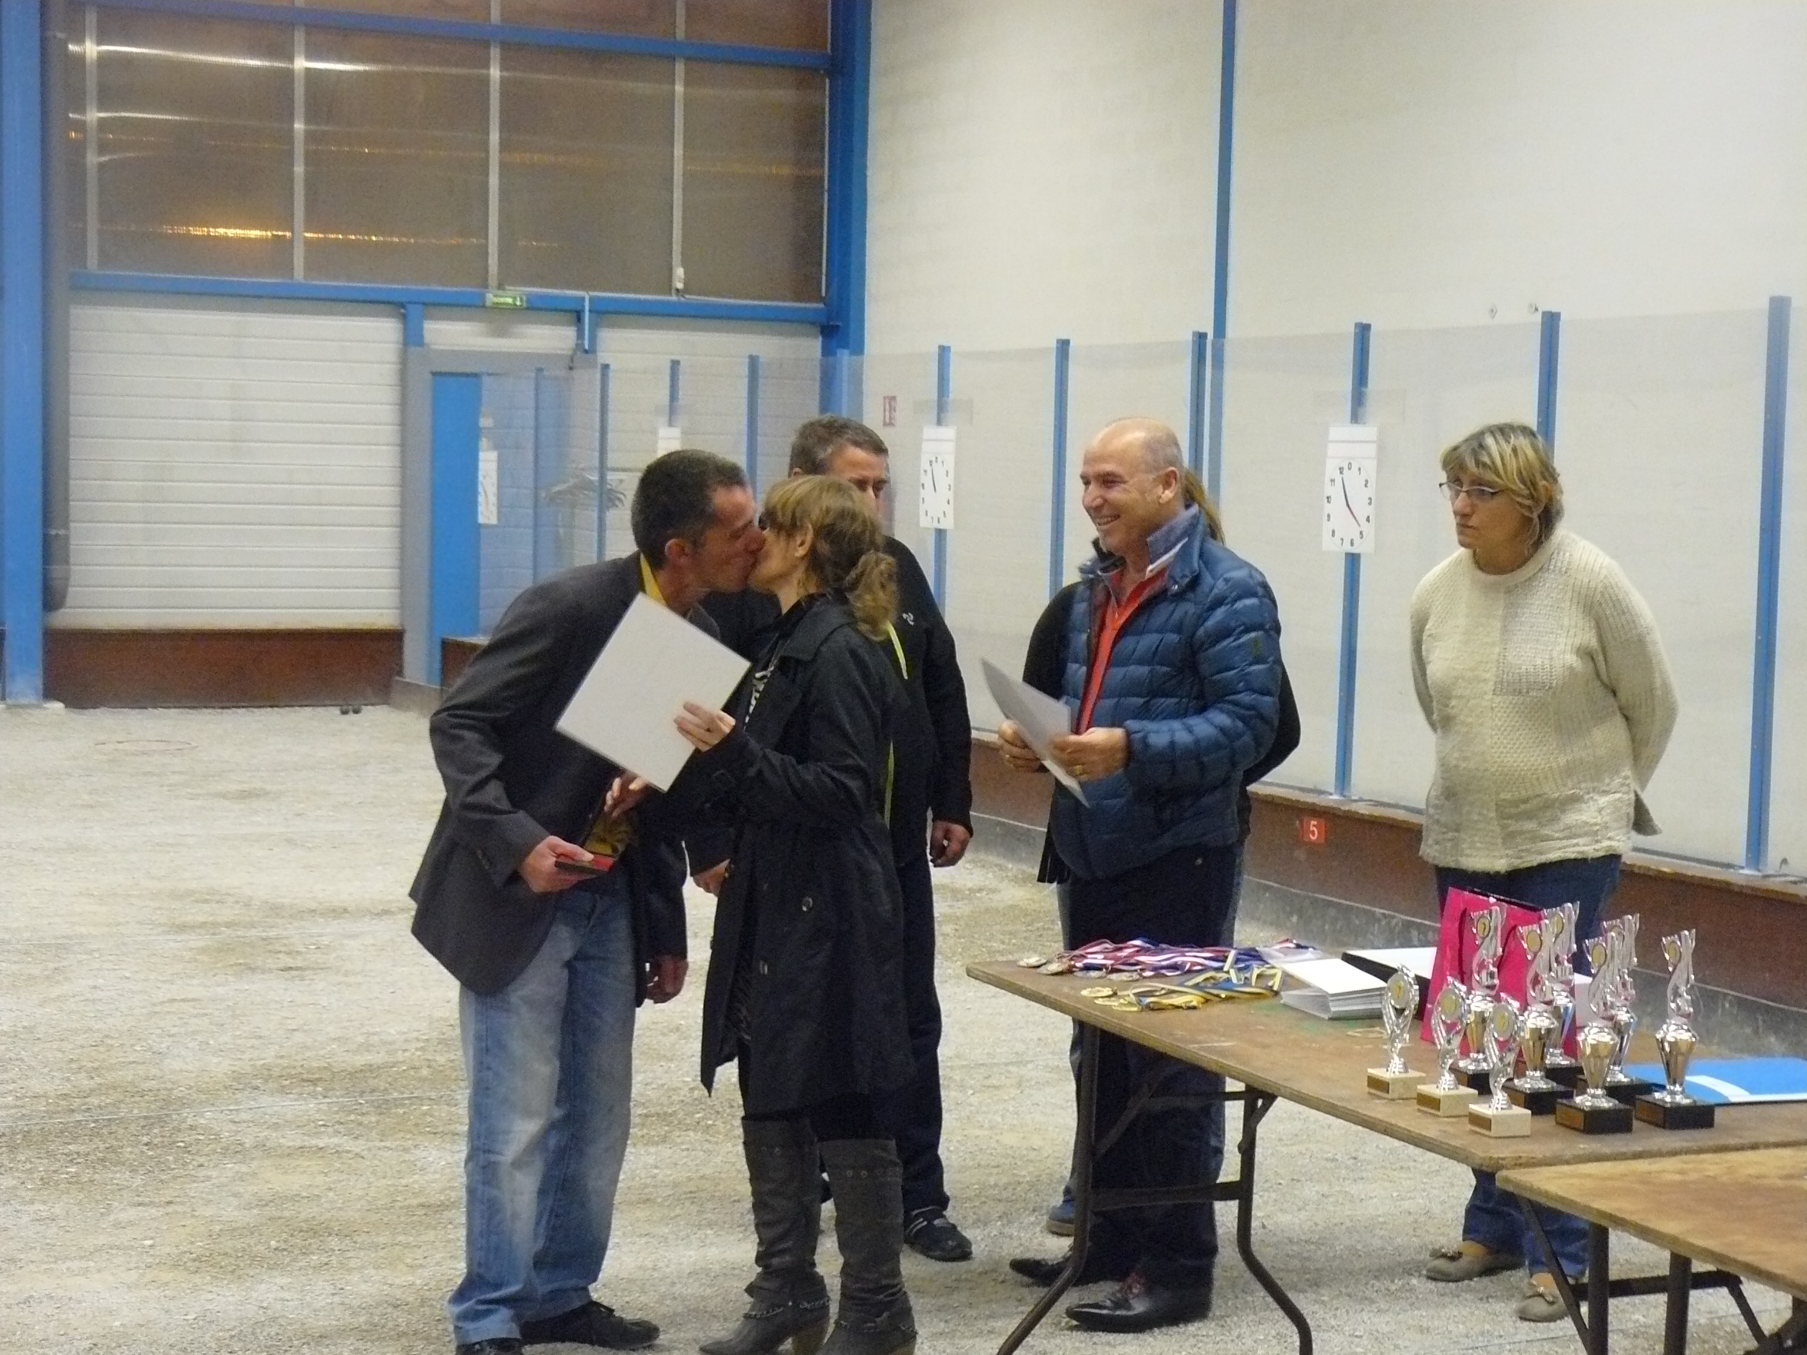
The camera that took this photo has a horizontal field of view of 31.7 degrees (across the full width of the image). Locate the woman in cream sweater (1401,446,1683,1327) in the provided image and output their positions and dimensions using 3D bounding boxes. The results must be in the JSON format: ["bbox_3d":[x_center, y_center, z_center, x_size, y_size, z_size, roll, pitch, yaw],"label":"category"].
[{"bbox_3d":[1.268,0.361,6.334,0.510,1.730,0.390,4,4,34],"label":"woman in cream sweater"}]

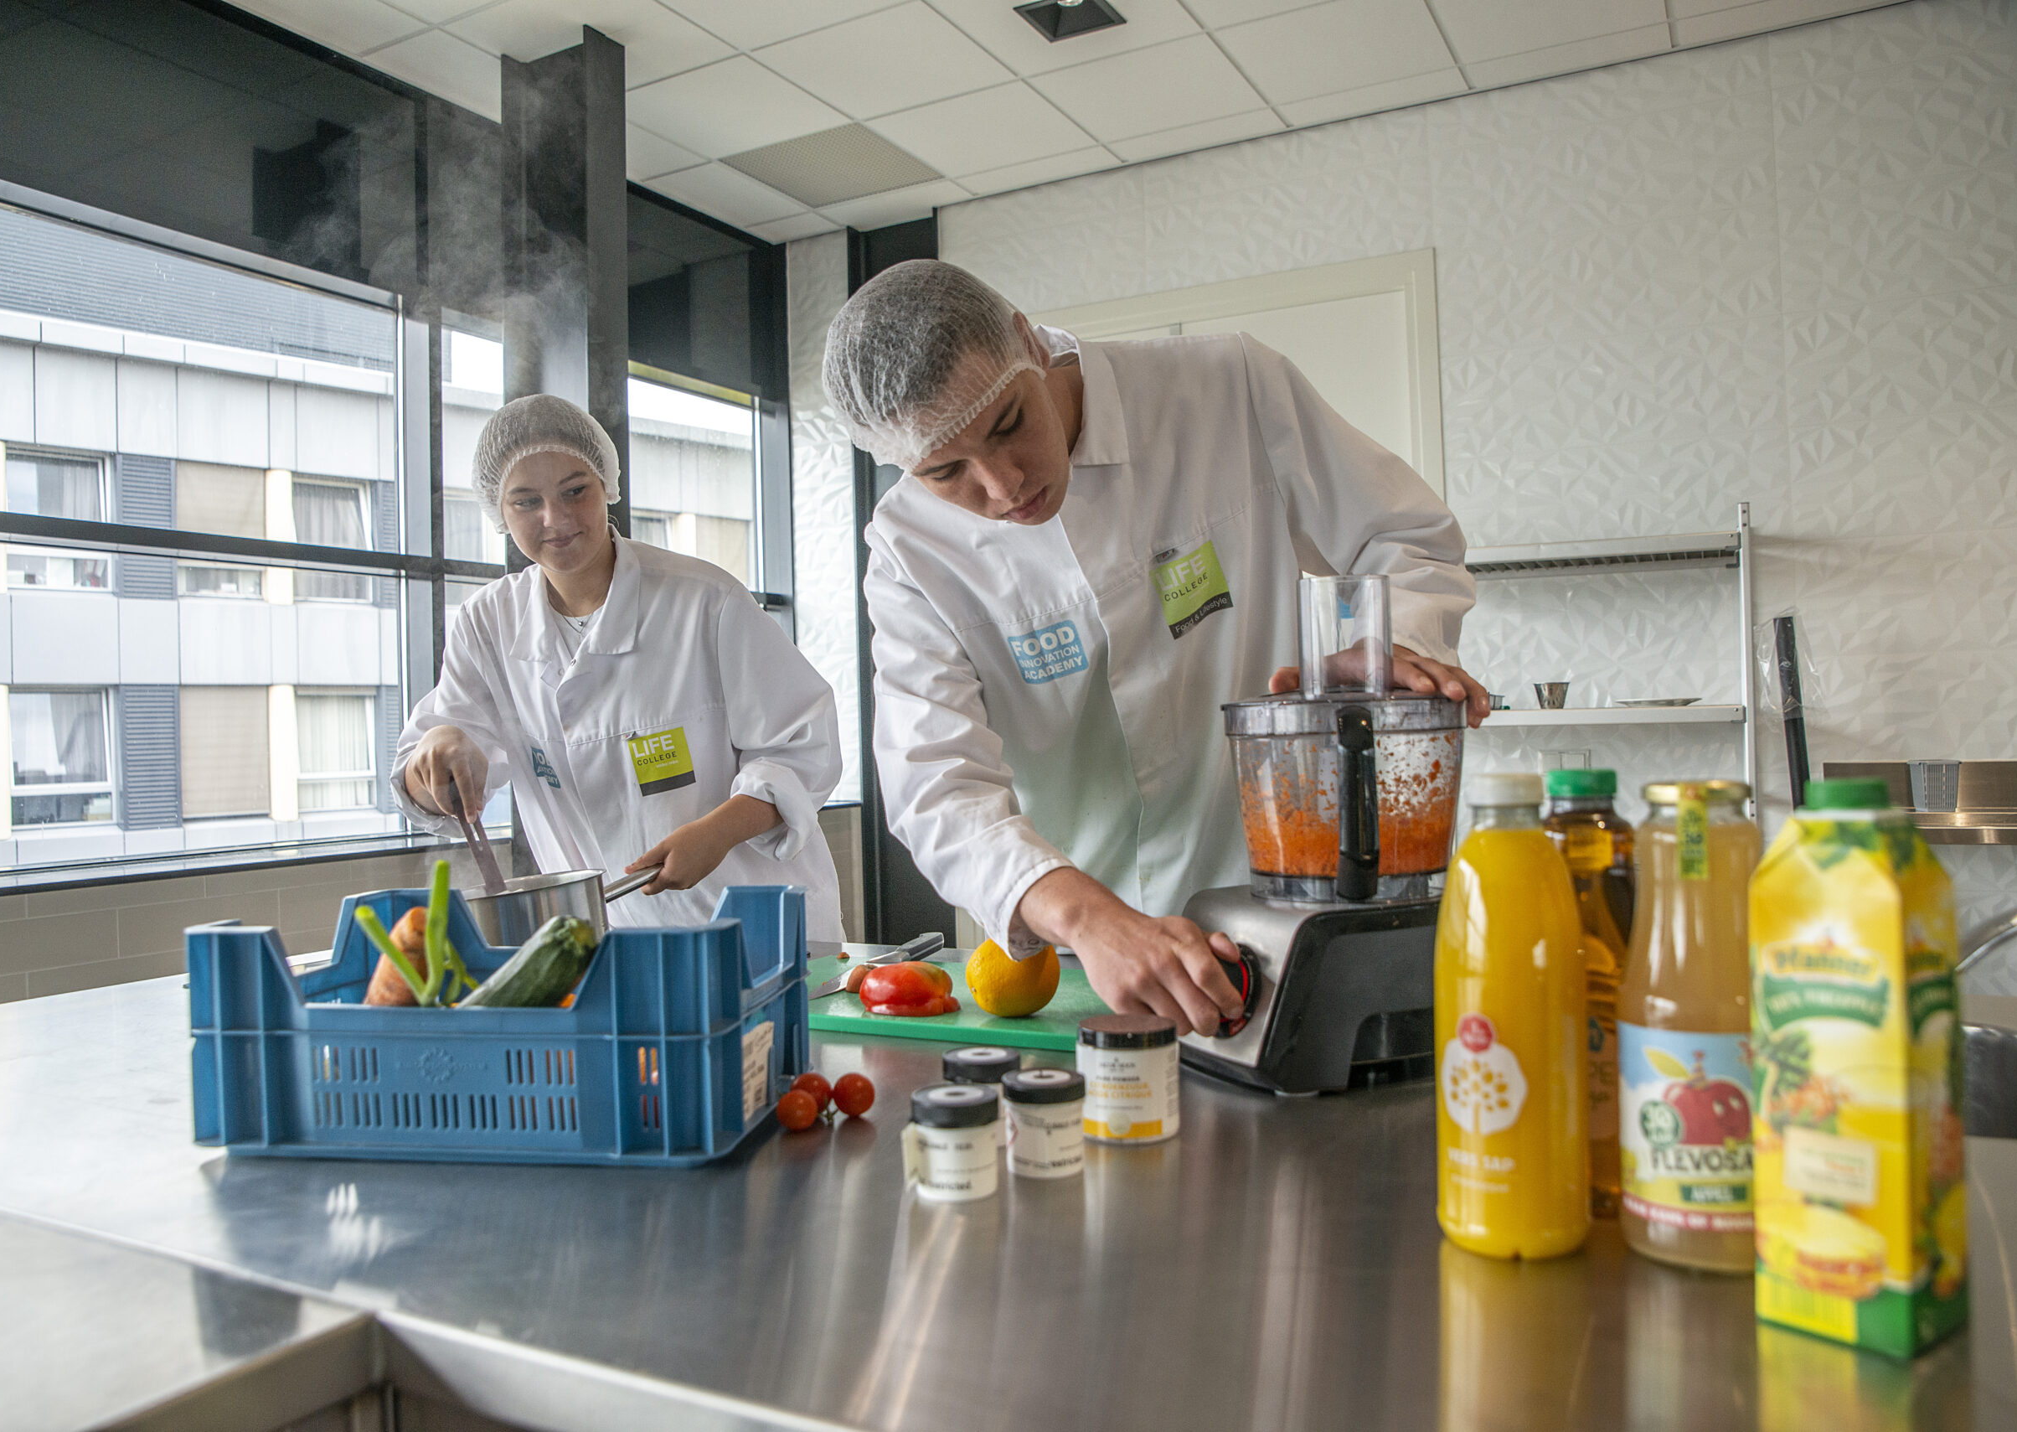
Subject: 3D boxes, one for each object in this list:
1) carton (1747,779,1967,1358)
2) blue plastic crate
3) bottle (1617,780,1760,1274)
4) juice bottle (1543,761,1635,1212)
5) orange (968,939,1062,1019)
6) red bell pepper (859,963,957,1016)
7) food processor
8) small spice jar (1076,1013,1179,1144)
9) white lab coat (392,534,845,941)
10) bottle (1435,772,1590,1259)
[{"bbox_3d":[0.415,0.164,0.701,0.068,0.263,0.068,-1,-1,-38],"label":"carton"},{"bbox_3d":[-0.380,0.232,1.150,0.390,0.168,0.288,-1,0,5],"label":"blue plastic crate"},{"bbox_3d":[0.391,0.168,0.806,0.086,0.260,0.086,-1,-1,25],"label":"bottle"},{"bbox_3d":[0.359,0.167,0.887,0.078,0.265,0.078,-1,0,22],"label":"juice bottle"},{"bbox_3d":[0.003,0.236,1.324,0.084,0.083,0.084,-1,0,0],"label":"orange"},{"bbox_3d":[-0.098,0.258,1.382,0.094,0.043,0.074,-1,0,-3],"label":"red bell pepper"},{"bbox_3d":[0.268,0.084,1.258,0.290,0.416,0.210,-1,0,-31],"label":"food processor"},{"bbox_3d":[0.089,0.267,1.060,0.074,0.077,0.074,-1,0,7],"label":"small spice jar"},{"bbox_3d":[-0.575,0.235,2.090,0.570,0.980,0.390,-1,0,22],"label":"white lab coat"},{"bbox_3d":[0.284,0.163,0.812,0.084,0.259,0.084,-1,0,44],"label":"bottle"}]

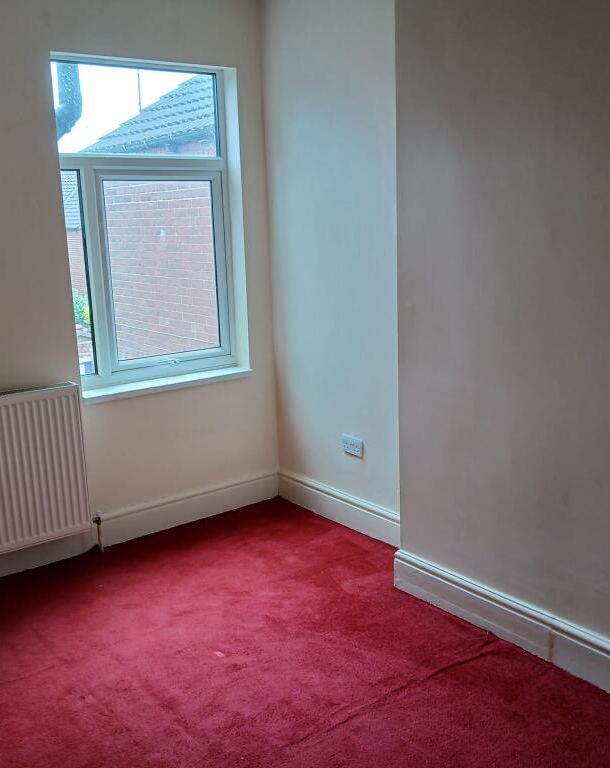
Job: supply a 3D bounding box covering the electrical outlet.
[{"bbox_3d":[0.246,0.312,3.877,0.013,0.087,0.146,-10,14,-36],"label":"electrical outlet"}]

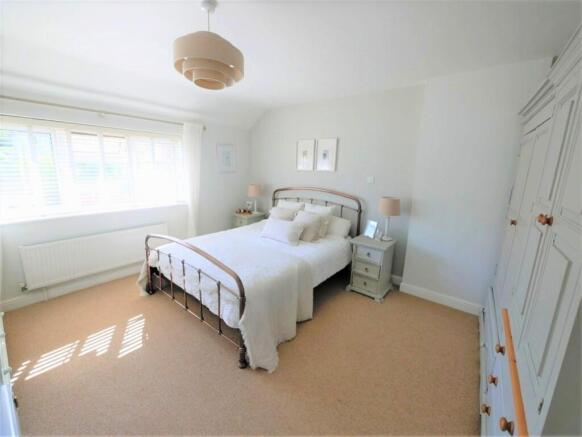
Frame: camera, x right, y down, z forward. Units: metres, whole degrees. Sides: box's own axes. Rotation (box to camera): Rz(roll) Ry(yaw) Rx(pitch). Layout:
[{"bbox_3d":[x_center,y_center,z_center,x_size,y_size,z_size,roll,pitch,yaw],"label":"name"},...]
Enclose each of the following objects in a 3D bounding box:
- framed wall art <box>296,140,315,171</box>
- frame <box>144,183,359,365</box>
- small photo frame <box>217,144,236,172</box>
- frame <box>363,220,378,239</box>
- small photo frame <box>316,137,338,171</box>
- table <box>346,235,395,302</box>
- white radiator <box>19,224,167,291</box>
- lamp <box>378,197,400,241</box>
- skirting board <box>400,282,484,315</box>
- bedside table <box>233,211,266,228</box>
[{"bbox_3d":[0.222,-0.945,3.525,0.307,0.453,0.025,10,14,37],"label":"framed wall art"},{"bbox_3d":[-0.322,0.257,2.819,1.627,1.136,2.078,10,14,37],"label":"frame"},{"bbox_3d":[-1.066,-0.994,3.929,0.025,0.443,0.363,10,14,37],"label":"small photo frame"},{"bbox_3d":[0.973,0.138,2.834,0.025,0.204,0.130,13,3,-35],"label":"frame"},{"bbox_3d":[0.500,-0.895,3.309,0.316,0.453,0.025,10,14,37],"label":"small photo frame"},{"bbox_3d":[0.933,0.559,2.777,0.429,0.614,0.415,10,14,37],"label":"table"},{"bbox_3d":[-2.160,0.393,2.770,0.083,0.457,1.323,10,14,37],"label":"white radiator"},{"bbox_3d":[1.140,-0.002,2.733,0.217,0.508,0.217,10,14,37],"label":"lamp"},{"bbox_3d":[1.612,0.878,2.585,0.755,0.094,0.018,10,14,37],"label":"skirting board"},{"bbox_3d":[-0.735,0.245,4.150,0.436,0.614,0.415,10,14,37],"label":"bedside table"}]

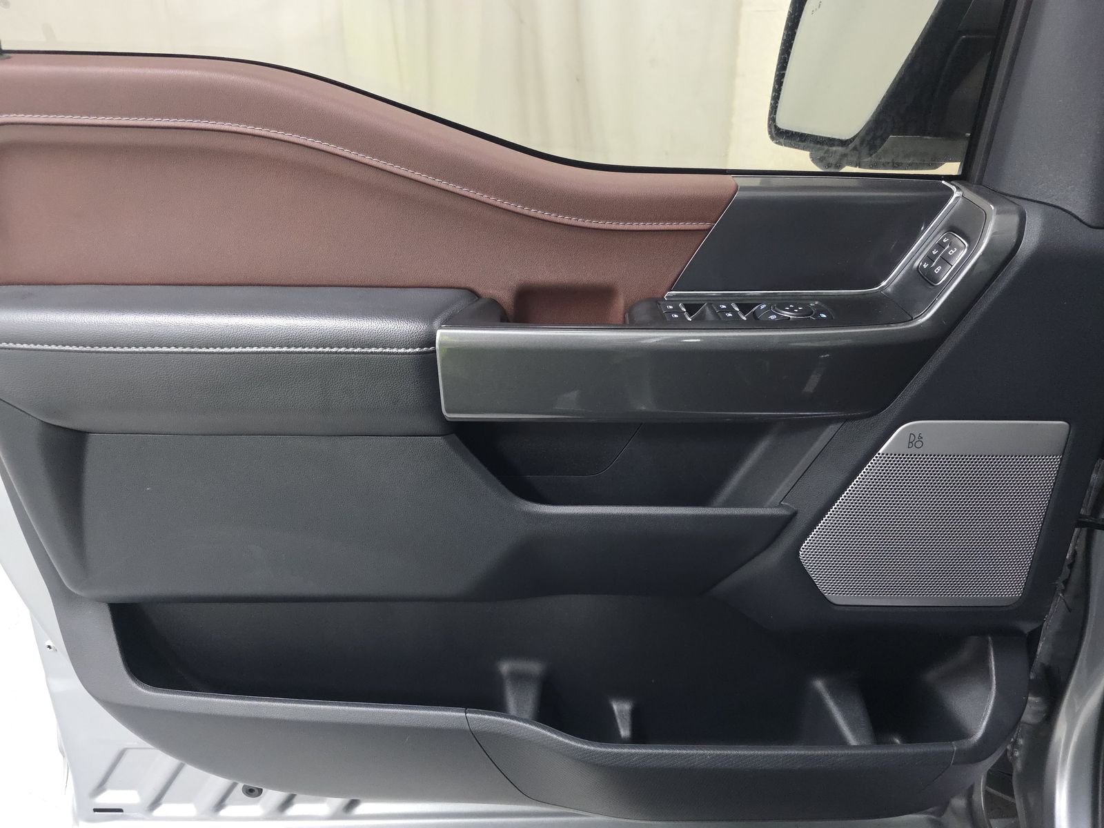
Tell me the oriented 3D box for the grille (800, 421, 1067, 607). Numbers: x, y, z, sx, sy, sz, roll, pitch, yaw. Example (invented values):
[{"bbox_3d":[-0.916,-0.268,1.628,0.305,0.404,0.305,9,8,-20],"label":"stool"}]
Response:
[{"bbox_3d":[0.382,0.101,0.758,0.248,0.211,0.025,0,19,-1],"label":"grille"}]

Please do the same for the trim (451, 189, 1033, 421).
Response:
[{"bbox_3d":[0.169,-0.109,0.668,0.530,0.197,0.133,0,19,0],"label":"trim"}]

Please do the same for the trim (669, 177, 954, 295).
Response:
[{"bbox_3d":[0.243,-0.177,0.705,0.262,0.115,0.051,0,19,0],"label":"trim"}]

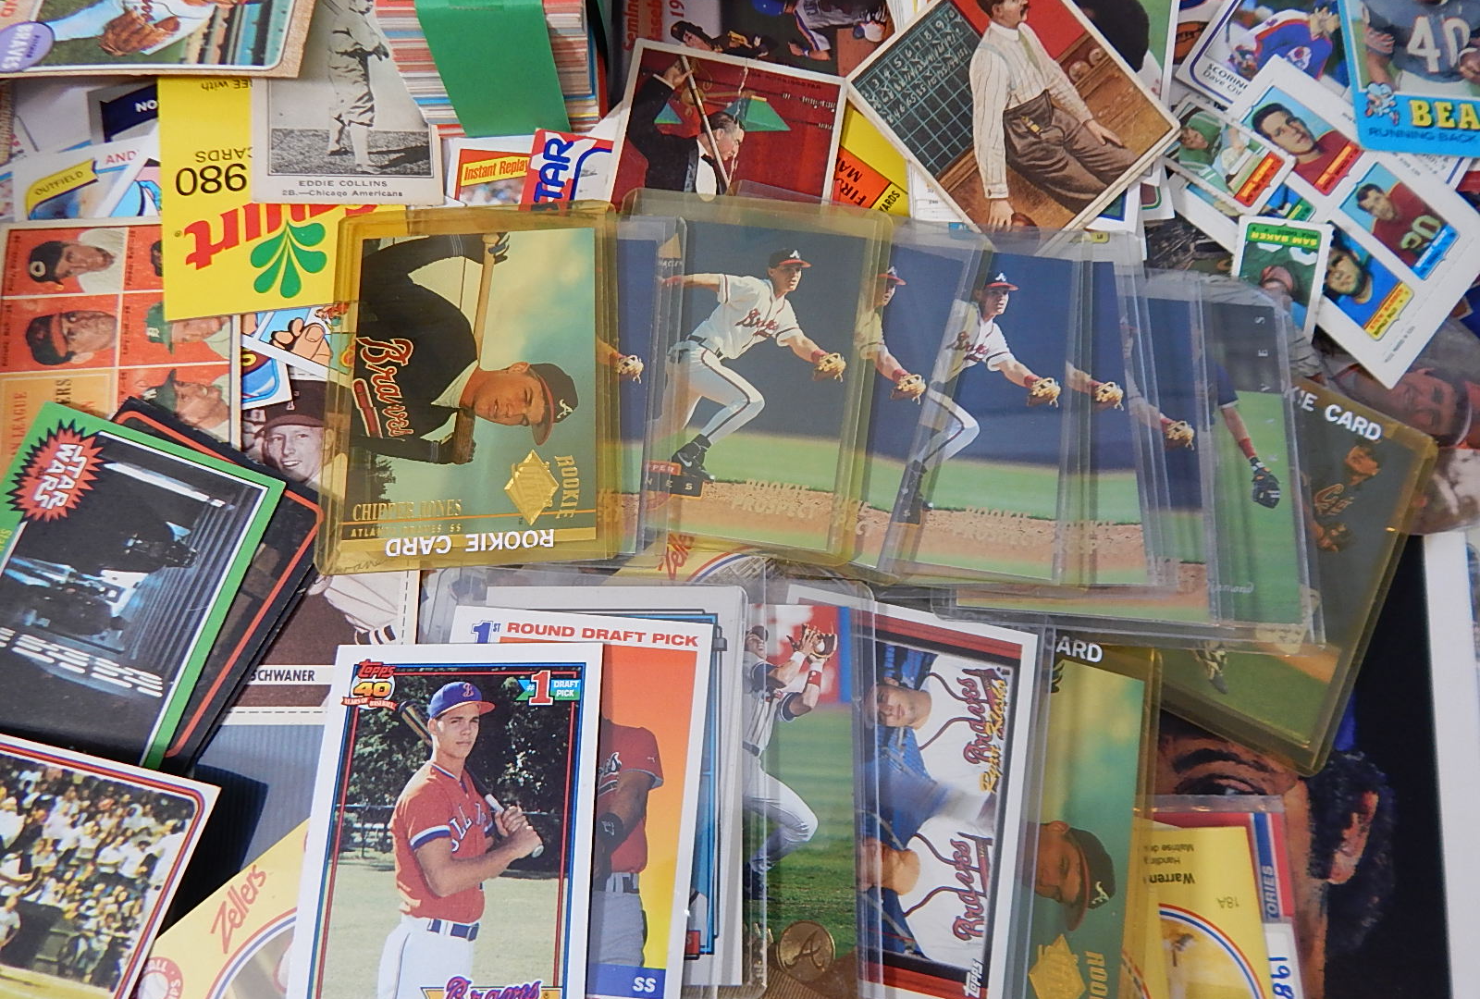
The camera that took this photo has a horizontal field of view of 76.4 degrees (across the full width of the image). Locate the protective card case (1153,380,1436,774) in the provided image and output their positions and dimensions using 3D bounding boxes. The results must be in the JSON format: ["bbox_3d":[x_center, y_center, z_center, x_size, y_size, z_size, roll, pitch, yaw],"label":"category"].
[{"bbox_3d":[0.135,0.011,0.252,0.076,0.003,0.102,27,78,8],"label":"protective card case"}]

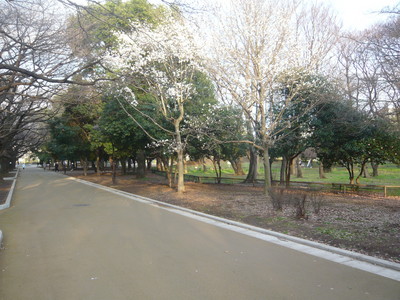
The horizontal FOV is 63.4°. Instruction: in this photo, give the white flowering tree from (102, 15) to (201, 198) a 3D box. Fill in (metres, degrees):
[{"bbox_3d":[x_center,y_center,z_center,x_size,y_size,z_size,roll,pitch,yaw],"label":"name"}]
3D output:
[{"bbox_3d":[-2.400,-2.349,16.700,5.000,9.086,4.600,0,-2,0],"label":"white flowering tree"}]

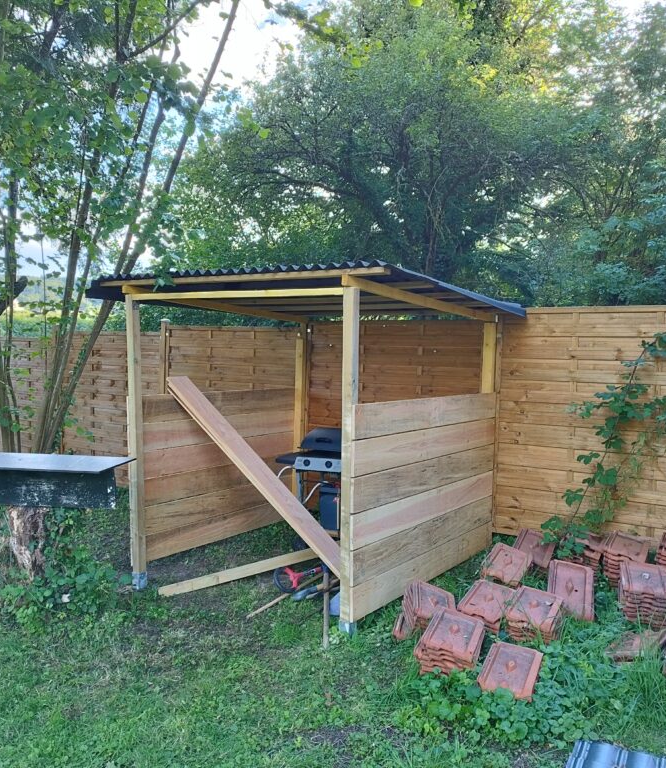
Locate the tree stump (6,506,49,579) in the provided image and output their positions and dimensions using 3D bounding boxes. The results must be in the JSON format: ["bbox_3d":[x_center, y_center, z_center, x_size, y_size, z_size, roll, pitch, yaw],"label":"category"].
[{"bbox_3d":[-2.170,1.140,5.050,0.330,0.580,0.330,2,2,35],"label":"tree stump"}]

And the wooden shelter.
[{"bbox_3d":[-0.122,0.326,5.339,2.480,2.150,2.170,2,2,35],"label":"wooden shelter"}]

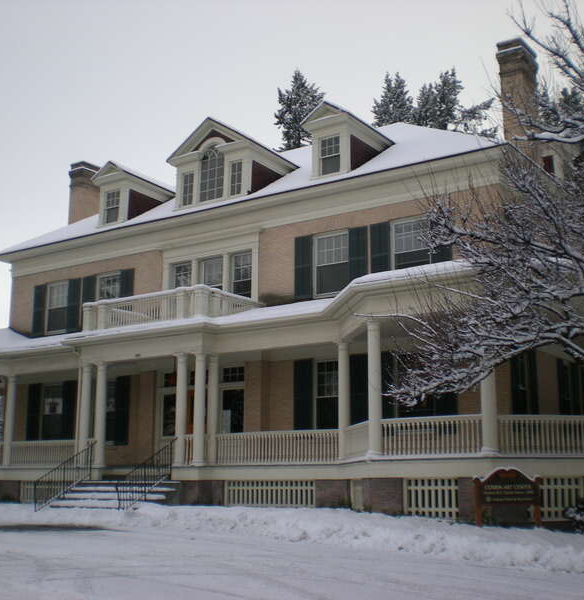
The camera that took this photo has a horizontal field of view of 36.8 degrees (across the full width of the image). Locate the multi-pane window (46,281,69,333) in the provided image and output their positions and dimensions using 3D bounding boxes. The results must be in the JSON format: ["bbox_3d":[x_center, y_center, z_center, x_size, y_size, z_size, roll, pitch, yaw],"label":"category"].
[{"bbox_3d":[-8.261,0.240,30.720,1.150,1.800,0.120,-8,-15,33],"label":"multi-pane window"}]

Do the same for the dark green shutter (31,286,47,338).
[{"bbox_3d":[-8.848,0.365,30.673,0.637,1.784,0.059,-8,-14,33],"label":"dark green shutter"}]

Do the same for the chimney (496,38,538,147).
[{"bbox_3d":[6.263,-5.513,24.331,0.718,3.116,1.042,-8,-15,33],"label":"chimney"}]

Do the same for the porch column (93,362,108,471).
[{"bbox_3d":[-5.102,3.025,23.337,0.310,2.763,0.310,-8,-15,33],"label":"porch column"}]

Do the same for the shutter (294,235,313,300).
[{"bbox_3d":[0.316,-0.941,25.110,0.600,1.780,0.050,-8,-15,33],"label":"shutter"}]

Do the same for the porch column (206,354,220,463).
[{"bbox_3d":[-2.078,2.903,23.191,0.360,2.800,0.360,0,-12,0],"label":"porch column"}]

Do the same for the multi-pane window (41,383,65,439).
[{"bbox_3d":[-7.708,3.696,28.193,1.071,2.094,0.150,-8,-15,33],"label":"multi-pane window"}]

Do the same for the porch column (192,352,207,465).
[{"bbox_3d":[-2.368,2.755,22.348,0.343,2.842,0.343,0,-12,0],"label":"porch column"}]

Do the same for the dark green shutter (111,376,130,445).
[{"bbox_3d":[-5.130,3.326,26.425,0.585,2.065,0.050,-8,-15,33],"label":"dark green shutter"}]

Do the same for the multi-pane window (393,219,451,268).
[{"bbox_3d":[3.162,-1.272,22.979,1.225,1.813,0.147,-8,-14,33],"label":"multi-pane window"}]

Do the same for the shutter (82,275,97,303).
[{"bbox_3d":[-6.537,0.112,28.089,0.598,1.785,0.050,-8,-15,33],"label":"shutter"}]

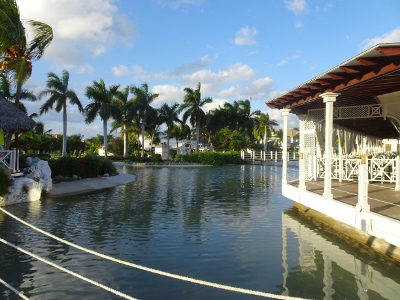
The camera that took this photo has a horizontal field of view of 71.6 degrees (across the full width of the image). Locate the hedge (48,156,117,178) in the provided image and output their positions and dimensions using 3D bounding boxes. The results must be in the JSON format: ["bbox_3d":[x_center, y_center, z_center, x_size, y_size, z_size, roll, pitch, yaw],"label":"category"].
[{"bbox_3d":[-7.250,1.000,17.200,3.900,1.300,1.800,0,0,-35],"label":"hedge"}]

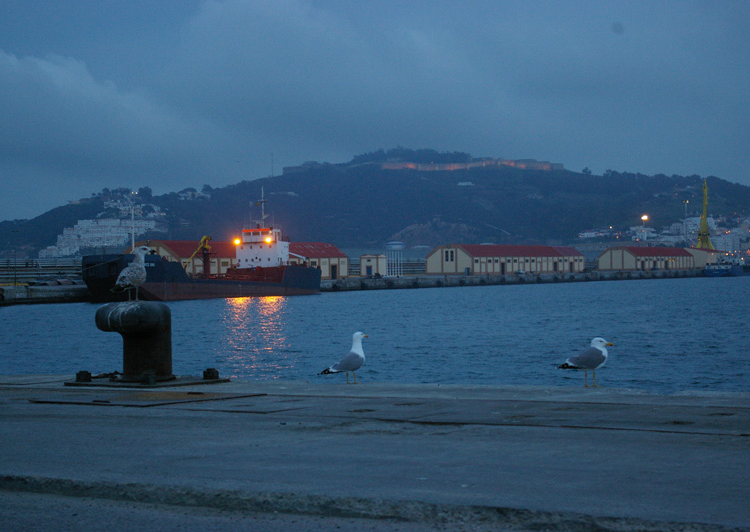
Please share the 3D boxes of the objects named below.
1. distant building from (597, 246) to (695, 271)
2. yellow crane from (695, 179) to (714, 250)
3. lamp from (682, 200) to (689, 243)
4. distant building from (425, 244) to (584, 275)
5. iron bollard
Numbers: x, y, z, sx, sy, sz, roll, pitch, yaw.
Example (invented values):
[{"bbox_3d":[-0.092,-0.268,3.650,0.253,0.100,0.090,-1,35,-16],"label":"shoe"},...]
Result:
[{"bbox_3d":[109.752,-2.660,731.069,14.700,8.600,87.000,-1,0,24],"label":"distant building"},{"bbox_3d":[156.110,-20.311,860.000,11.000,42.000,13.000,-1,0,24],"label":"yellow crane"},{"bbox_3d":[143.253,-14.764,840.000,1.500,31.000,2.500,-1,0,24],"label":"lamp"},{"bbox_3d":[43.441,-1.882,581.861,14.600,8.900,107.000,-1,0,24],"label":"distant building"},{"bbox_3d":[-2.208,0.695,16.750,0.680,0.750,0.600,-1,0,35],"label":"iron bollard"}]

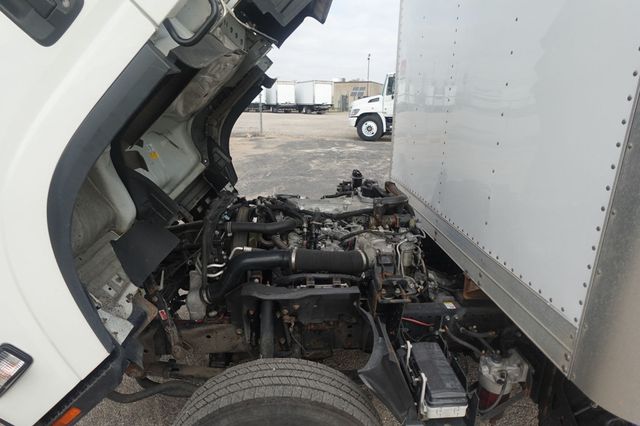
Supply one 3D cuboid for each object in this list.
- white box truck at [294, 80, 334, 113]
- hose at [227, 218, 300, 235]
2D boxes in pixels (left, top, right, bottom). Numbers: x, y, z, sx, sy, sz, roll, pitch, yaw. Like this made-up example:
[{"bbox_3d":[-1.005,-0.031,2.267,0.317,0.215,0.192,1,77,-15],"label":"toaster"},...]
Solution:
[{"bbox_3d":[-1.623,-15.045,46.418,2.500,3.700,9.300,-8,19,-25],"label":"white box truck"},{"bbox_3d":[-0.298,0.070,1.812,0.355,0.065,0.100,-1,17,-2],"label":"hose"}]

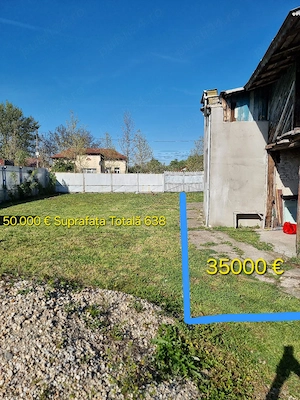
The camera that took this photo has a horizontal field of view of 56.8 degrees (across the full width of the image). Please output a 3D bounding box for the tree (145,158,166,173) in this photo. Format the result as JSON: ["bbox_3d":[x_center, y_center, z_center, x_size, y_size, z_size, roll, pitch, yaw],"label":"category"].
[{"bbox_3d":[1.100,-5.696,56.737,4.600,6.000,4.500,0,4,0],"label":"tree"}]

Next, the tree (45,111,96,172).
[{"bbox_3d":[-11.900,-7.474,41.069,7.700,11.800,7.400,0,4,0],"label":"tree"}]

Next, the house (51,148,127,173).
[{"bbox_3d":[-9.700,-5.096,44.248,11.600,6.600,9.000,0,4,-3],"label":"house"}]

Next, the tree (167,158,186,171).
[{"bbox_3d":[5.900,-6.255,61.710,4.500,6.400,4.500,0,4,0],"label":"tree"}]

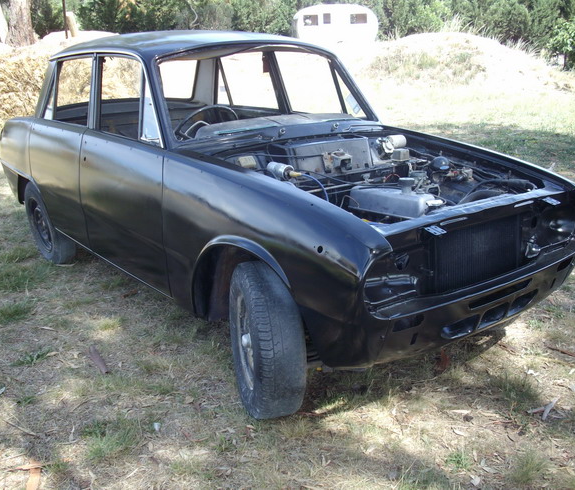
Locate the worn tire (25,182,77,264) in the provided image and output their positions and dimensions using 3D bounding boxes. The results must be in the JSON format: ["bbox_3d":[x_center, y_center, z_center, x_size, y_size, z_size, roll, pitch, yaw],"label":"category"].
[{"bbox_3d":[-1.512,-0.160,4.484,0.165,0.585,0.585,-14,20,-34],"label":"worn tire"}]

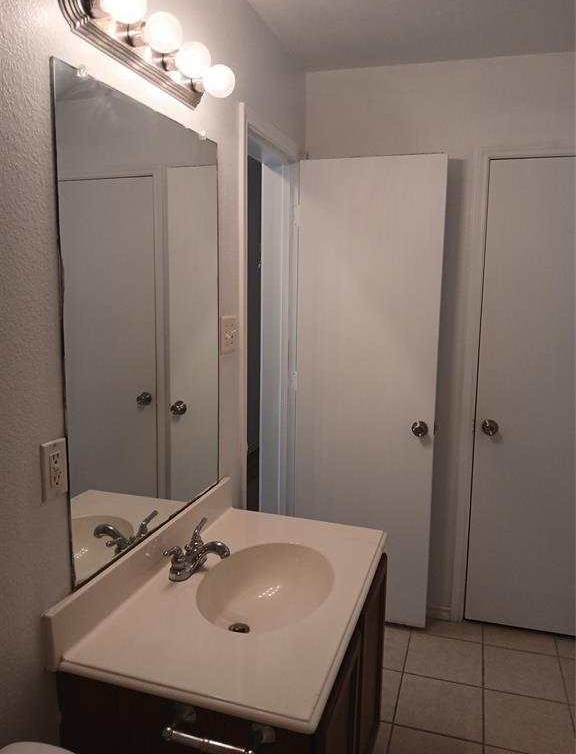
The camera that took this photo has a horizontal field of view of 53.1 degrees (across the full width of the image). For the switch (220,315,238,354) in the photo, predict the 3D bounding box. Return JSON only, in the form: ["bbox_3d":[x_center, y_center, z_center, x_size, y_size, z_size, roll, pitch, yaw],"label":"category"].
[{"bbox_3d":[-0.186,-0.137,1.902,0.014,0.115,0.117,3,9,18],"label":"switch"}]

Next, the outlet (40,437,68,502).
[{"bbox_3d":[-0.455,0.183,1.135,0.009,0.114,0.071,3,9,18],"label":"outlet"}]

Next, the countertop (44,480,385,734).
[{"bbox_3d":[-0.080,0.476,1.464,0.545,0.130,0.872,3,9,18],"label":"countertop"}]

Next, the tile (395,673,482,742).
[{"bbox_3d":[0.575,1.243,2.173,0.304,0.010,0.304,3,9,18],"label":"tile"}]

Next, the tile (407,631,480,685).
[{"bbox_3d":[0.670,1.201,2.462,0.304,0.010,0.304,3,9,18],"label":"tile"}]

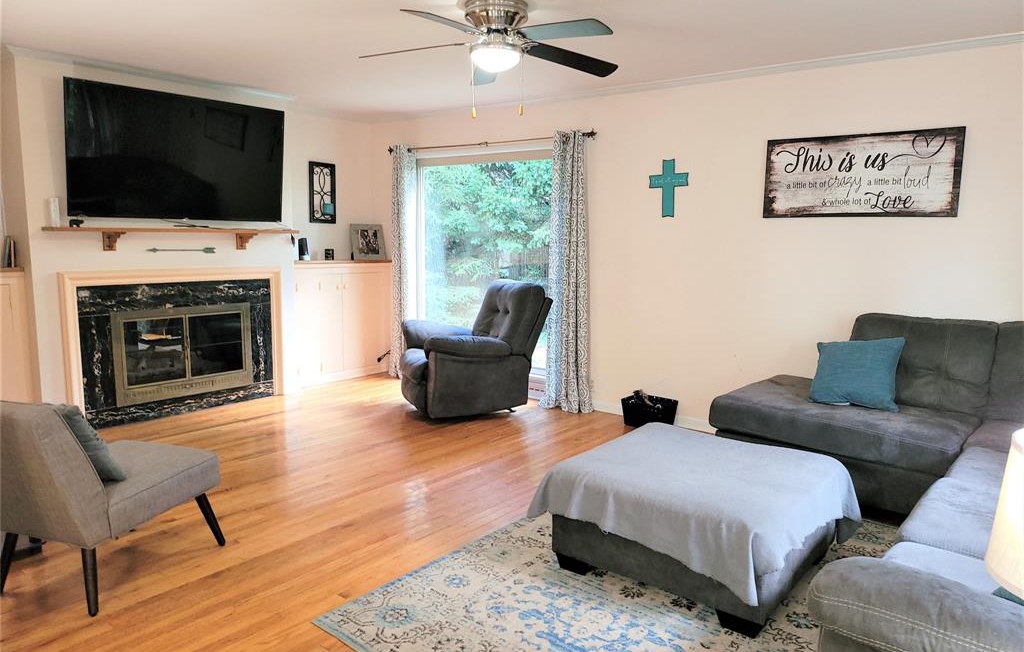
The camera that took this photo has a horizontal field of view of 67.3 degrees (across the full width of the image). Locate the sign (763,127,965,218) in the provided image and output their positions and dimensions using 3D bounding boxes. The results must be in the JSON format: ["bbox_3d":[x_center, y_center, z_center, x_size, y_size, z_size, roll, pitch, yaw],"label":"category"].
[{"bbox_3d":[2.061,-0.897,4.604,1.108,0.494,0.035,6,9,39],"label":"sign"}]

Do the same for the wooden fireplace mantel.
[{"bbox_3d":[-2.384,-0.626,5.602,0.200,0.148,1.798,6,9,39],"label":"wooden fireplace mantel"}]

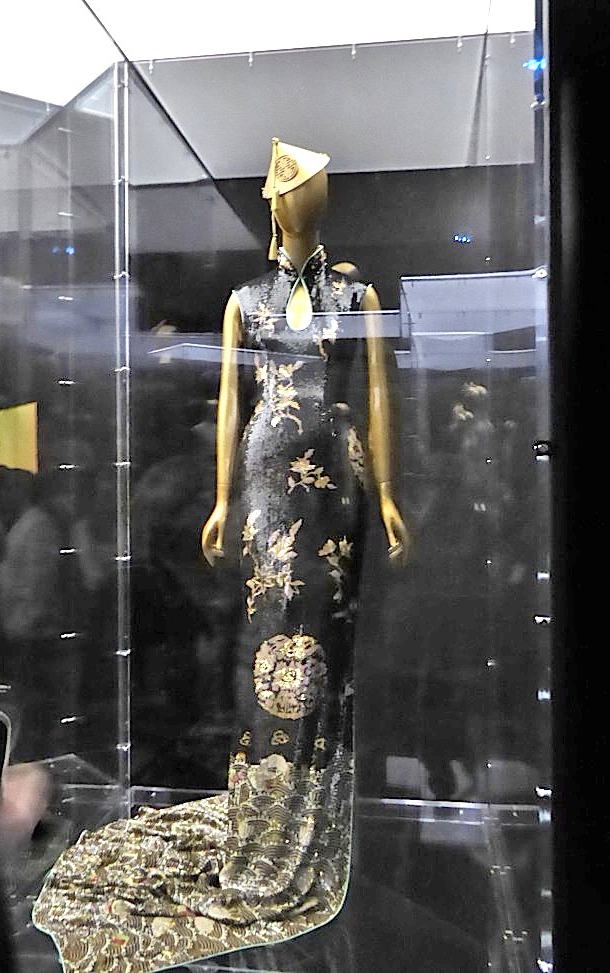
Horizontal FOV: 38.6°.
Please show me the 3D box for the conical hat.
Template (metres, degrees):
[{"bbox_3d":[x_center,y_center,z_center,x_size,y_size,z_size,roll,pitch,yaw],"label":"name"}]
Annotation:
[{"bbox_3d":[-0.048,-0.840,2.223,0.198,0.109,0.198,-23,31,18],"label":"conical hat"}]

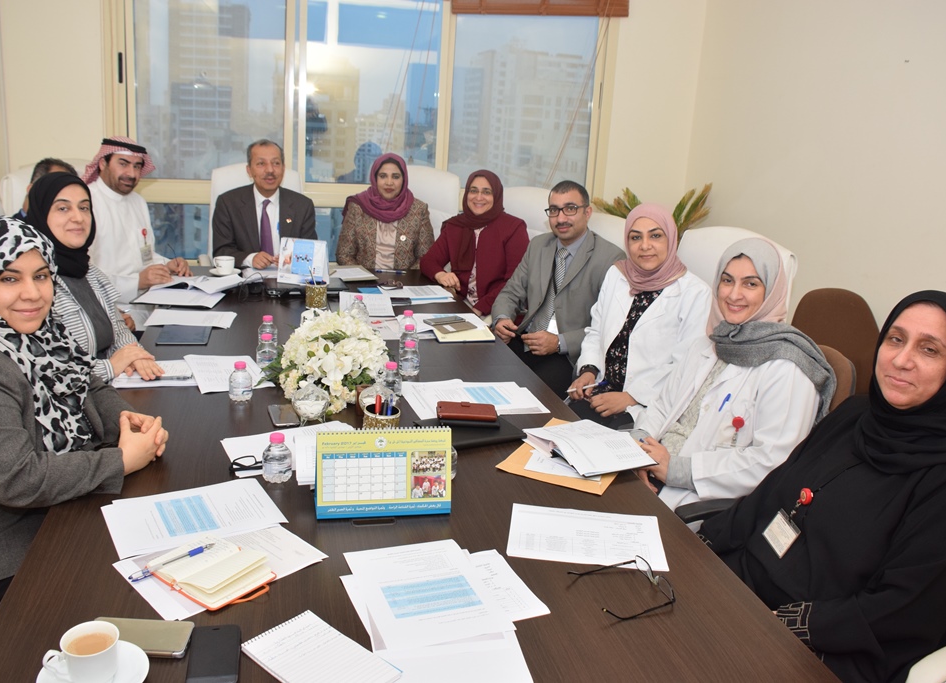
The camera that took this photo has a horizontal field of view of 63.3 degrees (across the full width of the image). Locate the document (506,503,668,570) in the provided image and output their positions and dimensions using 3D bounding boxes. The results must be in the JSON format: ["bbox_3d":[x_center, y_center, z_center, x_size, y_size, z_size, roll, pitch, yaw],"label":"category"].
[{"bbox_3d":[0.223,0.381,1.514,0.297,0.004,0.210,5,16,5],"label":"document"}]

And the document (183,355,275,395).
[{"bbox_3d":[-0.735,0.093,2.305,0.210,0.007,0.297,-6,18,-29],"label":"document"}]

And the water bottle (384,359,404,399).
[{"bbox_3d":[-0.231,0.110,2.184,0.064,0.105,0.064,3,15,-1],"label":"water bottle"}]

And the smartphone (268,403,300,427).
[{"bbox_3d":[-0.491,0.194,1.997,0.069,0.008,0.143,-2,16,-21],"label":"smartphone"}]

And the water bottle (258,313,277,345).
[{"bbox_3d":[-0.692,-0.039,2.587,0.064,0.110,0.064,3,16,0],"label":"water bottle"}]

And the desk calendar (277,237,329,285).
[{"bbox_3d":[-0.759,-0.361,3.436,0.212,0.194,0.100,5,16,5],"label":"desk calendar"}]

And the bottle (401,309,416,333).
[{"bbox_3d":[-0.226,-0.052,2.679,0.063,0.118,0.063,-1,17,-14],"label":"bottle"}]

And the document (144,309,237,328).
[{"bbox_3d":[-1.047,-0.085,2.850,0.300,0.010,0.210,0,16,-11],"label":"document"}]

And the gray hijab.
[{"bbox_3d":[0.850,-0.037,2.180,0.310,0.470,0.280,13,18,32],"label":"gray hijab"}]

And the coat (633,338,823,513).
[{"bbox_3d":[0.627,0.275,1.970,0.400,0.580,0.470,-12,22,-42],"label":"coat"}]

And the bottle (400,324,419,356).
[{"bbox_3d":[-0.206,0.002,2.499,0.063,0.118,0.063,-1,17,-14],"label":"bottle"}]

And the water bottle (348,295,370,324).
[{"bbox_3d":[-0.451,-0.129,3.033,0.064,0.105,0.064,3,15,-1],"label":"water bottle"}]

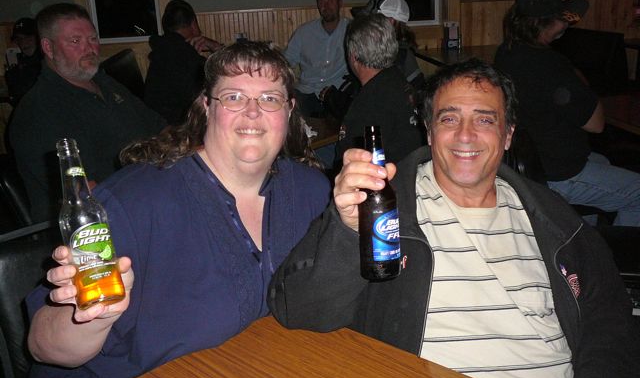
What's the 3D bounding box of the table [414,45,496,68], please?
[{"bbox_3d":[1.099,-0.522,4.481,0.800,0.750,1.100,-1,19,6],"label":"table"}]

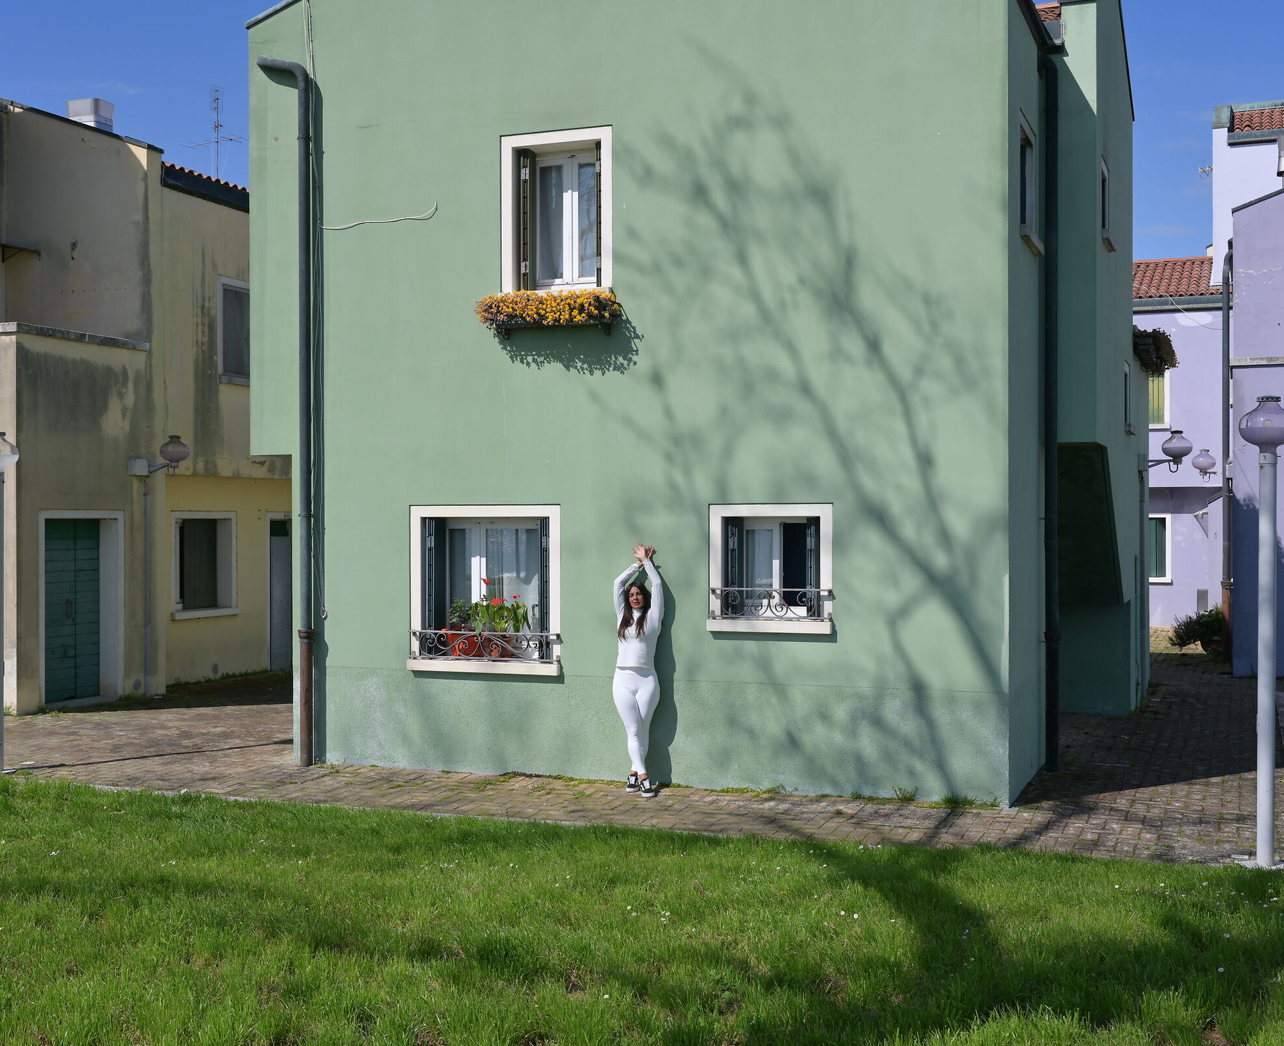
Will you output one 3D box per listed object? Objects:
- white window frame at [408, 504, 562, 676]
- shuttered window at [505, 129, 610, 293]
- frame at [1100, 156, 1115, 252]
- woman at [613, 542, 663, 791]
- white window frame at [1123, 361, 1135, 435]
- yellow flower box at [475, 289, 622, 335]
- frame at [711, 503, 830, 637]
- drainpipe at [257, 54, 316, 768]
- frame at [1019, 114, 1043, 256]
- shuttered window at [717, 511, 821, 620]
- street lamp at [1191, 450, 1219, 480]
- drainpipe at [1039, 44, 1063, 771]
[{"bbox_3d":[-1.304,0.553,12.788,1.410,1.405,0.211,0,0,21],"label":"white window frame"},{"bbox_3d":[-0.680,-2.542,12.616,1.025,1.350,0.183,0,0,21],"label":"shuttered window"},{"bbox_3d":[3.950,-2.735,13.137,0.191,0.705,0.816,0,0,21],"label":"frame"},{"bbox_3d":[-0.013,1.131,12.098,0.447,1.959,0.365,0,0,15],"label":"woman"},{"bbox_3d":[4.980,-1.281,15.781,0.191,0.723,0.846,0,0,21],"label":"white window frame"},{"bbox_3d":[-0.753,-1.698,12.354,1.193,0.357,0.332,0,0,21],"label":"yellow flower box"},{"bbox_3d":[1.022,0.359,11.970,1.025,1.005,0.183,0,0,21],"label":"frame"},{"bbox_3d":[-3.091,-1.000,13.393,0.558,6.263,0.213,0,0,21],"label":"drainpipe"},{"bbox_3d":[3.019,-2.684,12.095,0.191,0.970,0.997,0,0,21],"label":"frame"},{"bbox_3d":[1.036,0.359,11.942,0.816,0.831,0.232,0,0,21],"label":"shuttered window"},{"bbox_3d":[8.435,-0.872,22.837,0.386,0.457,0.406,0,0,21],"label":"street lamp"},{"bbox_3d":[3.460,-0.976,12.912,0.193,6.151,0.142,0,0,21],"label":"drainpipe"}]

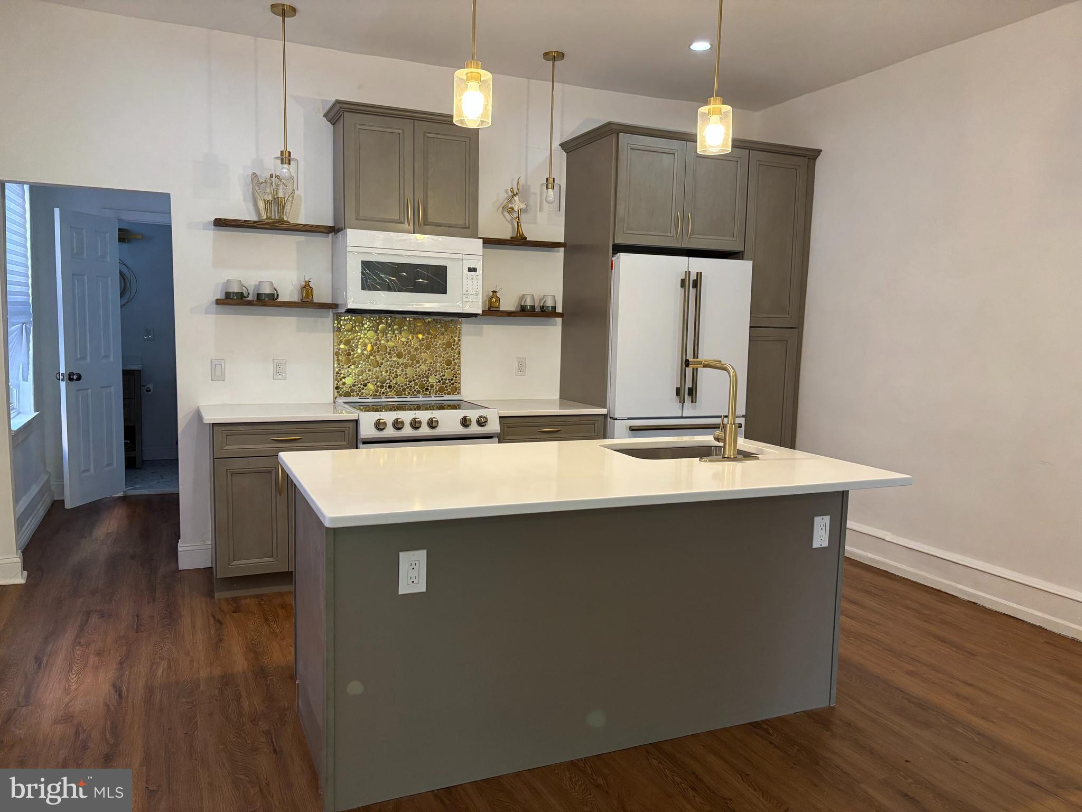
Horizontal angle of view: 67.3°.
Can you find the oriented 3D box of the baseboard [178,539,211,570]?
[{"bbox_3d":[-1.933,0.828,4.547,0.179,0.165,0.018,-1,6,-24],"label":"baseboard"}]

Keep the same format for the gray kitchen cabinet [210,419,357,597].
[{"bbox_3d":[-1.409,0.486,4.419,0.699,0.884,0.610,-1,6,-24],"label":"gray kitchen cabinet"}]

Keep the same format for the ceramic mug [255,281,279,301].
[{"bbox_3d":[-1.507,-0.636,4.495,0.120,0.107,0.096,-1,6,-24],"label":"ceramic mug"}]

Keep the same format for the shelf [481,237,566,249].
[{"bbox_3d":[-0.147,-1.010,5.061,0.612,0.030,0.150,-1,6,-24],"label":"shelf"}]

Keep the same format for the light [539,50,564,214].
[{"bbox_3d":[0.065,-1.546,4.609,0.122,0.874,0.122,1,6,0],"label":"light"}]

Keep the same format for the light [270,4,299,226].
[{"bbox_3d":[-1.268,-1.517,4.030,0.124,0.874,0.124,-1,6,-24],"label":"light"}]

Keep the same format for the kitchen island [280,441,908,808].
[{"bbox_3d":[0.142,0.658,2.898,1.940,0.911,1.071,-1,6,-24],"label":"kitchen island"}]

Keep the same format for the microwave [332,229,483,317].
[{"bbox_3d":[-0.764,-0.750,4.674,0.763,0.433,0.410,-1,6,-24],"label":"microwave"}]

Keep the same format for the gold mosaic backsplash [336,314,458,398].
[{"bbox_3d":[-0.852,-0.289,4.907,0.776,0.520,0.012,-1,6,-24],"label":"gold mosaic backsplash"}]

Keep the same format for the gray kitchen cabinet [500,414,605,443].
[{"bbox_3d":[-0.070,0.463,5.002,0.671,0.884,0.610,-1,6,-24],"label":"gray kitchen cabinet"}]

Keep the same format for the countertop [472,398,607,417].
[{"bbox_3d":[-0.059,0.009,4.949,0.688,0.028,0.630,-1,6,-24],"label":"countertop"}]

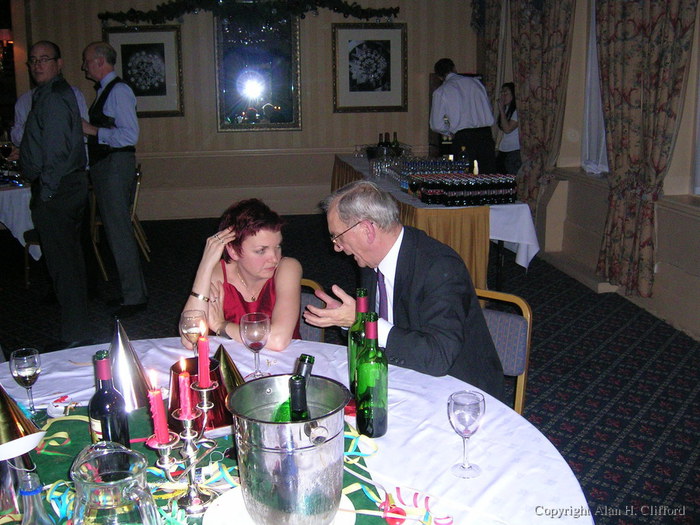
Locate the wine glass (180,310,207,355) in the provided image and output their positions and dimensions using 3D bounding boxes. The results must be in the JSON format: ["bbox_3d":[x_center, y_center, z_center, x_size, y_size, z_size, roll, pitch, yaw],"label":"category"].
[{"bbox_3d":[-0.431,0.225,1.973,0.083,0.175,0.083,-1,14,0],"label":"wine glass"}]

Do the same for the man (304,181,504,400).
[{"bbox_3d":[0.176,0.383,2.207,0.770,1.250,0.560,-10,16,-32],"label":"man"}]

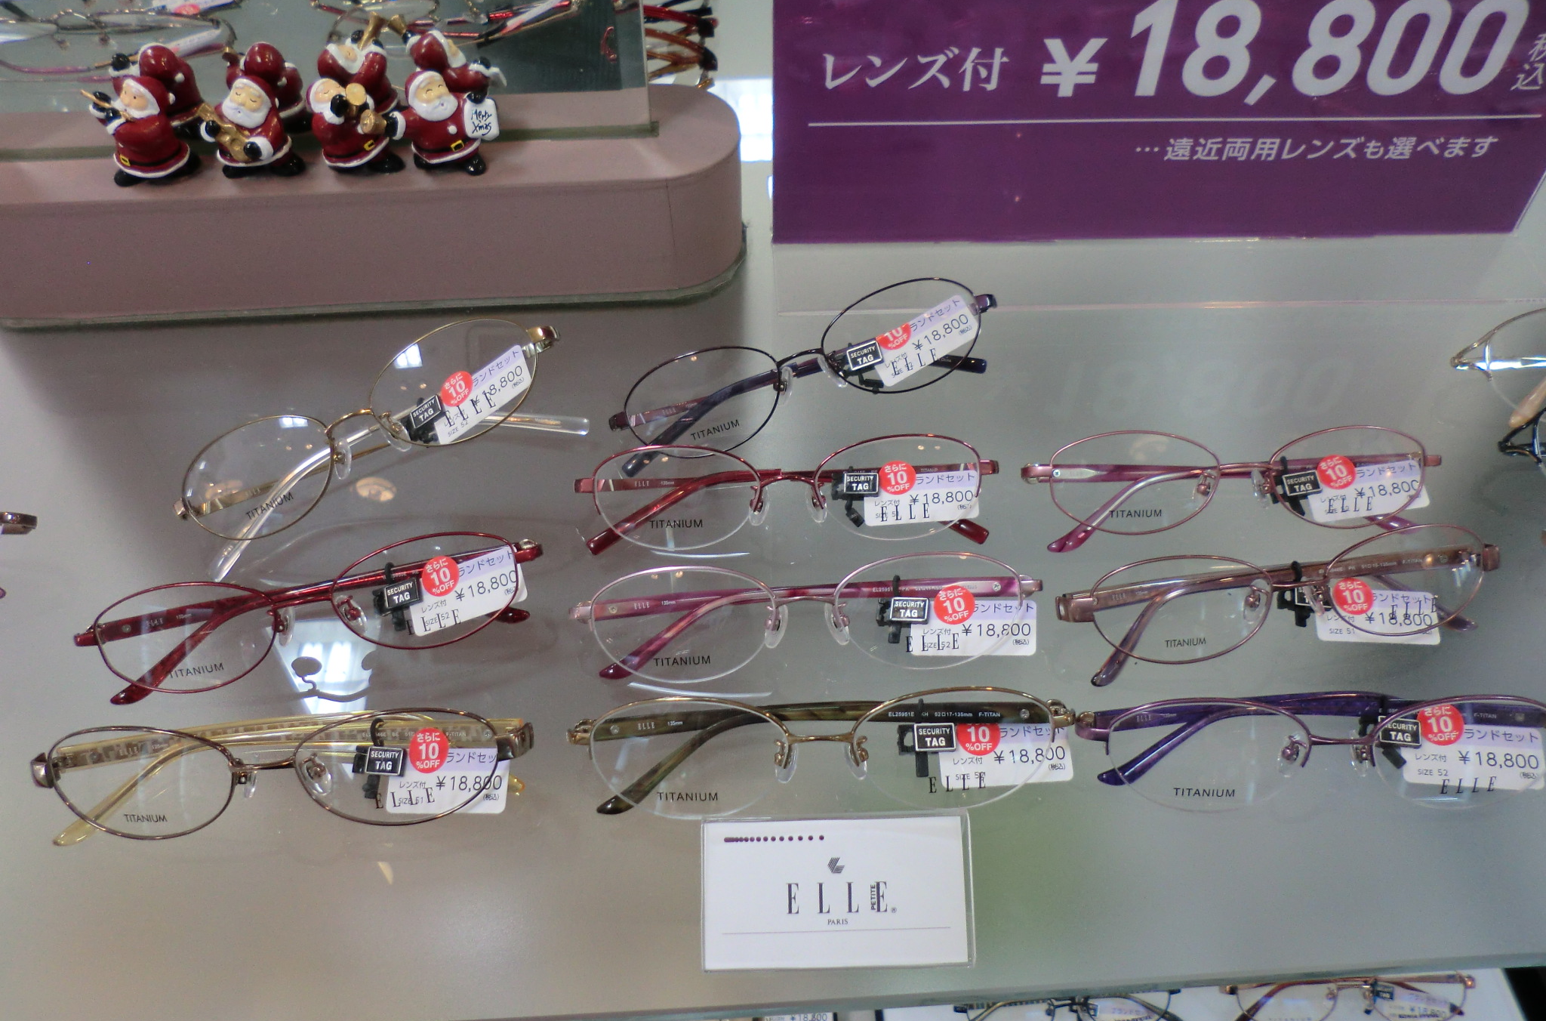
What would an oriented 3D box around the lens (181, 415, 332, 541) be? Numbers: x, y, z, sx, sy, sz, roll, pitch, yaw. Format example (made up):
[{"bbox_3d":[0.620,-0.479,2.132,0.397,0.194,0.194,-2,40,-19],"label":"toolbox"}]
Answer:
[{"bbox_3d":[-0.162,-0.010,0.378,0.052,0.037,0.006,-23,8,7],"label":"lens"}]

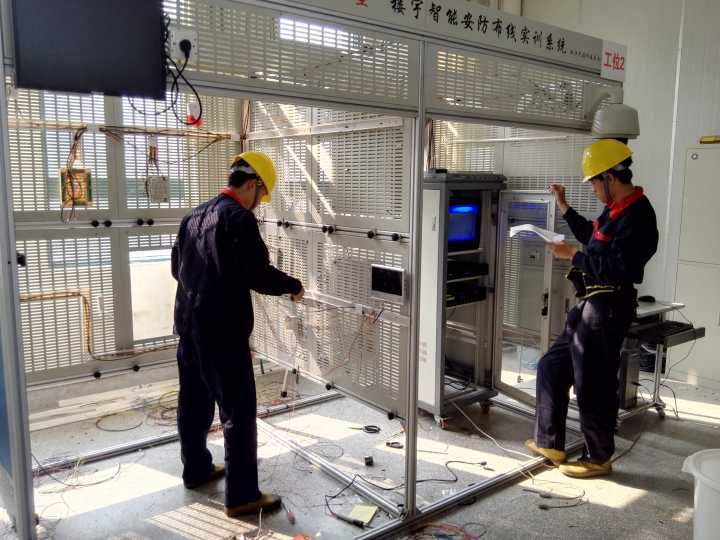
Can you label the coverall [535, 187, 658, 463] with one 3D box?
[{"bbox_3d":[1.294,0.308,3.317,0.600,1.480,0.530,-2,8,-20],"label":"coverall"}]

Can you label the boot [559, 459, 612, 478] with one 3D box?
[{"bbox_3d":[1.249,1.065,3.316,0.290,0.115,0.105,0,8,-5],"label":"boot"}]

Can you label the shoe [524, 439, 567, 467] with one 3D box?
[{"bbox_3d":[1.052,1.038,3.420,0.280,0.115,0.105,22,17,25],"label":"shoe"}]

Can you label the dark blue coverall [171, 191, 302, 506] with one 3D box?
[{"bbox_3d":[-0.602,0.359,3.016,0.630,1.460,0.550,-5,10,-37],"label":"dark blue coverall"}]

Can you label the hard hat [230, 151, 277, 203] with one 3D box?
[{"bbox_3d":[-0.521,-0.459,2.963,0.285,0.160,0.225,45,-17,-29],"label":"hard hat"}]

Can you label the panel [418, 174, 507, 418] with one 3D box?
[{"bbox_3d":[0.573,0.177,4.198,0.557,1.625,0.590,-5,10,-37],"label":"panel"}]

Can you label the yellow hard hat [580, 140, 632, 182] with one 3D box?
[{"bbox_3d":[1.279,-0.570,3.142,0.290,0.160,0.225,-29,12,-5],"label":"yellow hard hat"}]

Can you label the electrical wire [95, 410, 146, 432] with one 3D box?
[{"bbox_3d":[-1.588,0.993,3.998,0.340,0.020,0.370,1,8,0],"label":"electrical wire"}]

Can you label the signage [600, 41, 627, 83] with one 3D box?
[{"bbox_3d":[1.476,-1.213,3.512,0.258,0.208,0.020,-5,10,-37],"label":"signage"}]

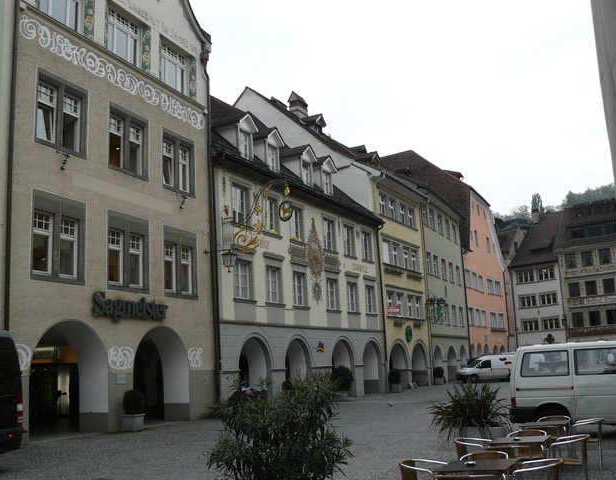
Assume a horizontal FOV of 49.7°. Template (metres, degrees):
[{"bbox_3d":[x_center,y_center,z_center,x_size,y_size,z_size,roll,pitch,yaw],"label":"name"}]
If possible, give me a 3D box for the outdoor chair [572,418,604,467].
[{"bbox_3d":[4.011,2.967,9.681,0.540,0.730,0.550,-6,-11,18],"label":"outdoor chair"}]

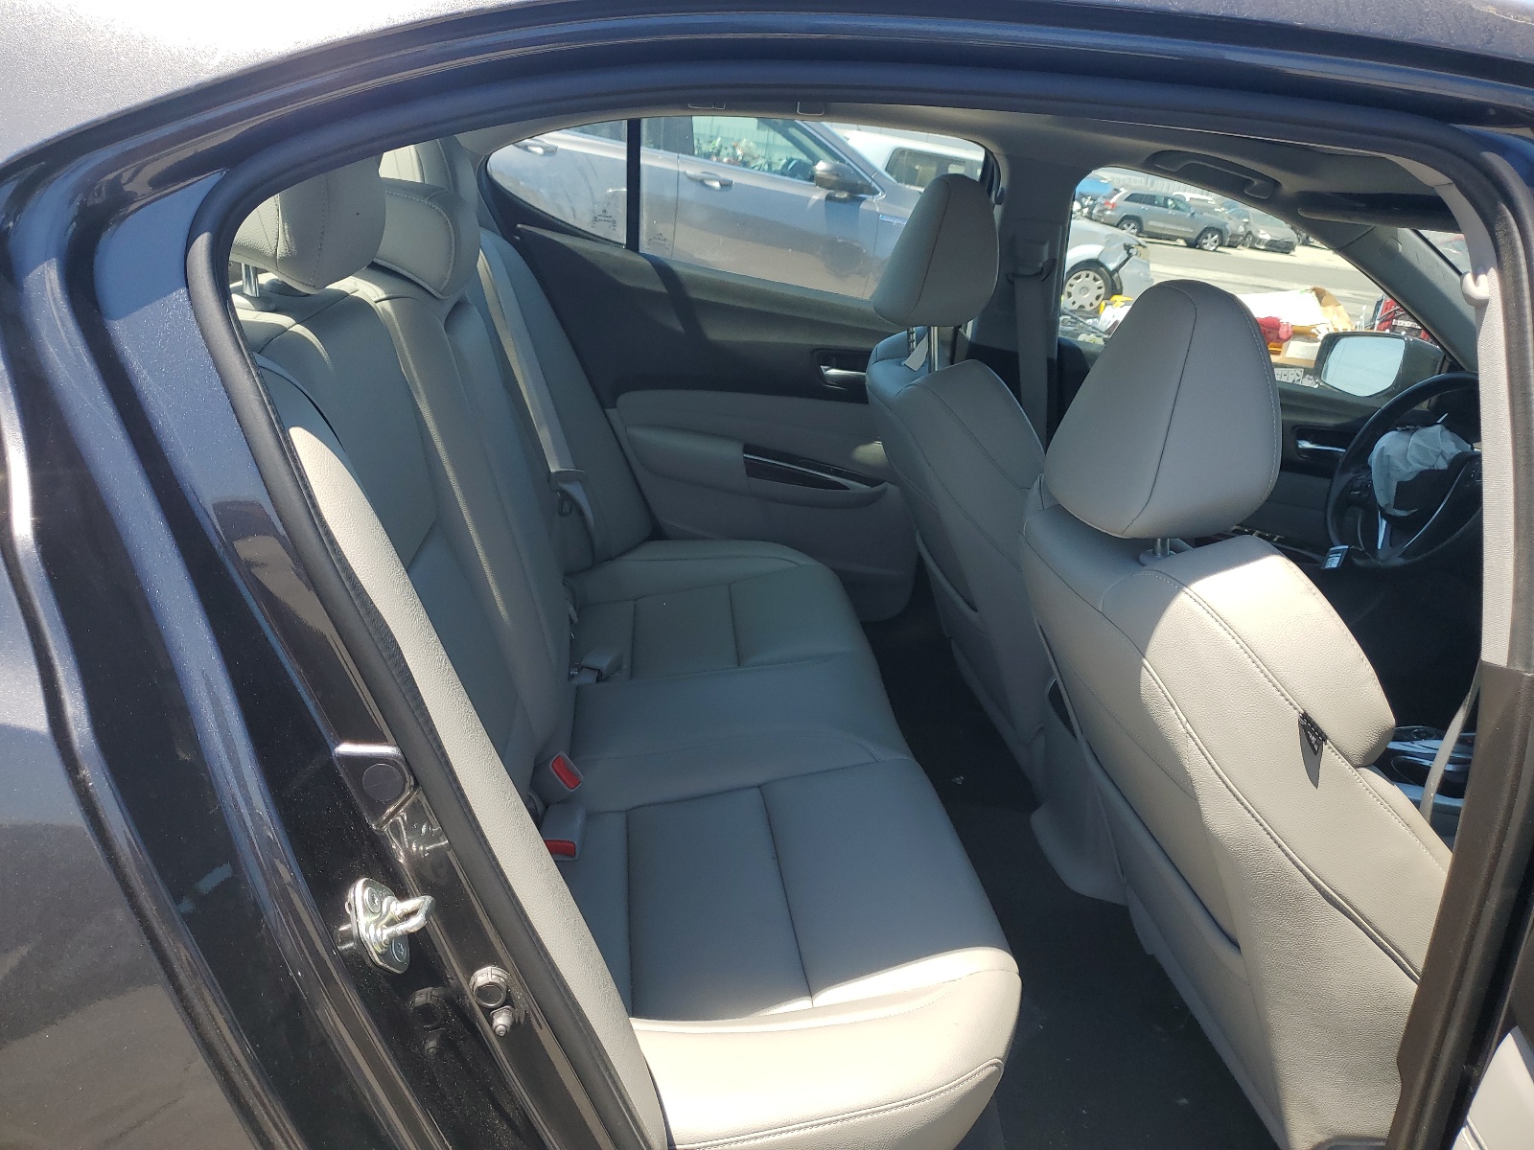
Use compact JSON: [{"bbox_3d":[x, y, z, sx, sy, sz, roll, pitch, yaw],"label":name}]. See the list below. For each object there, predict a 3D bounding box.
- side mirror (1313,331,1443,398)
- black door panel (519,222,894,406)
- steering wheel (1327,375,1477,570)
[{"bbox_3d":[1.324,-0.435,2.469,0.160,0.145,0.225,4,22,-17],"label":"side mirror"},{"bbox_3d":[-0.071,-0.424,2.109,0.780,0.275,0.110,7,21,-9],"label":"black door panel"},{"bbox_3d":[1.132,-0.167,1.970,0.120,0.370,0.370,25,17,-15],"label":"steering wheel"}]

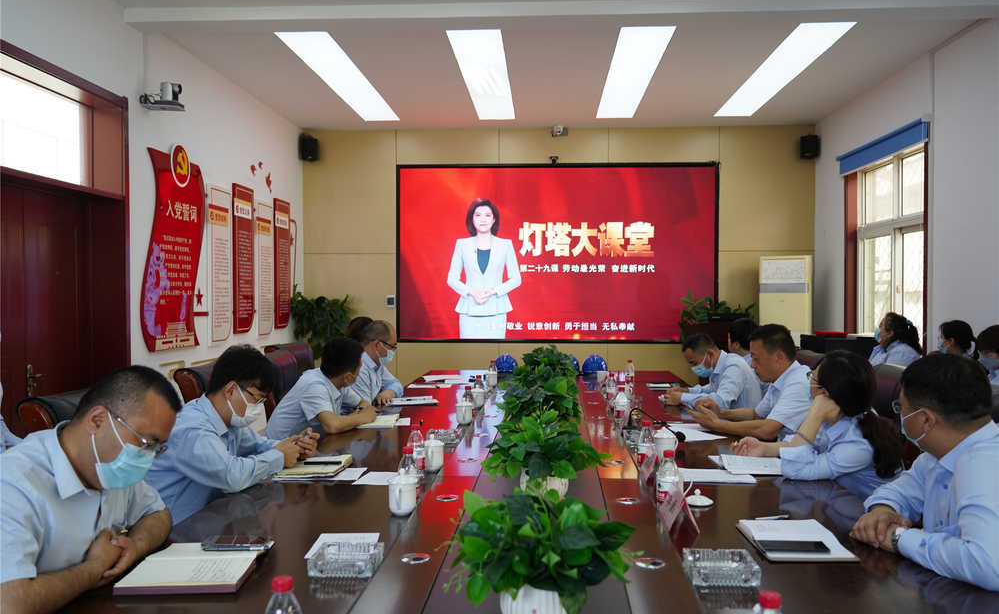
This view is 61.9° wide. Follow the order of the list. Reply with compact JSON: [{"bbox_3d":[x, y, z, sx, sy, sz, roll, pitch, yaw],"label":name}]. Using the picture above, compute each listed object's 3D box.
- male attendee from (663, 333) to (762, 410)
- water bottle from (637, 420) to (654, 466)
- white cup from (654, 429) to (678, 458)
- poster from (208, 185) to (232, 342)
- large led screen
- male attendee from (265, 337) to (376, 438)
[{"bbox_3d":[1.229,0.726,4.541,0.680,1.170,0.520,0,1,4],"label":"male attendee"},{"bbox_3d":[0.517,0.493,2.913,0.063,0.177,0.063,0,1,4],"label":"water bottle"},{"bbox_3d":[0.619,0.511,3.096,0.105,0.125,0.082,0,1,13],"label":"white cup"},{"bbox_3d":[-2.162,-0.312,6.457,0.030,1.207,0.455,0,1,4],"label":"poster"},{"bbox_3d":[0.656,-0.613,9.420,3.620,2.000,0.100,0,1,3],"label":"large led screen"},{"bbox_3d":[-0.871,0.716,3.938,0.700,1.180,0.530,0,1,-5],"label":"male attendee"}]

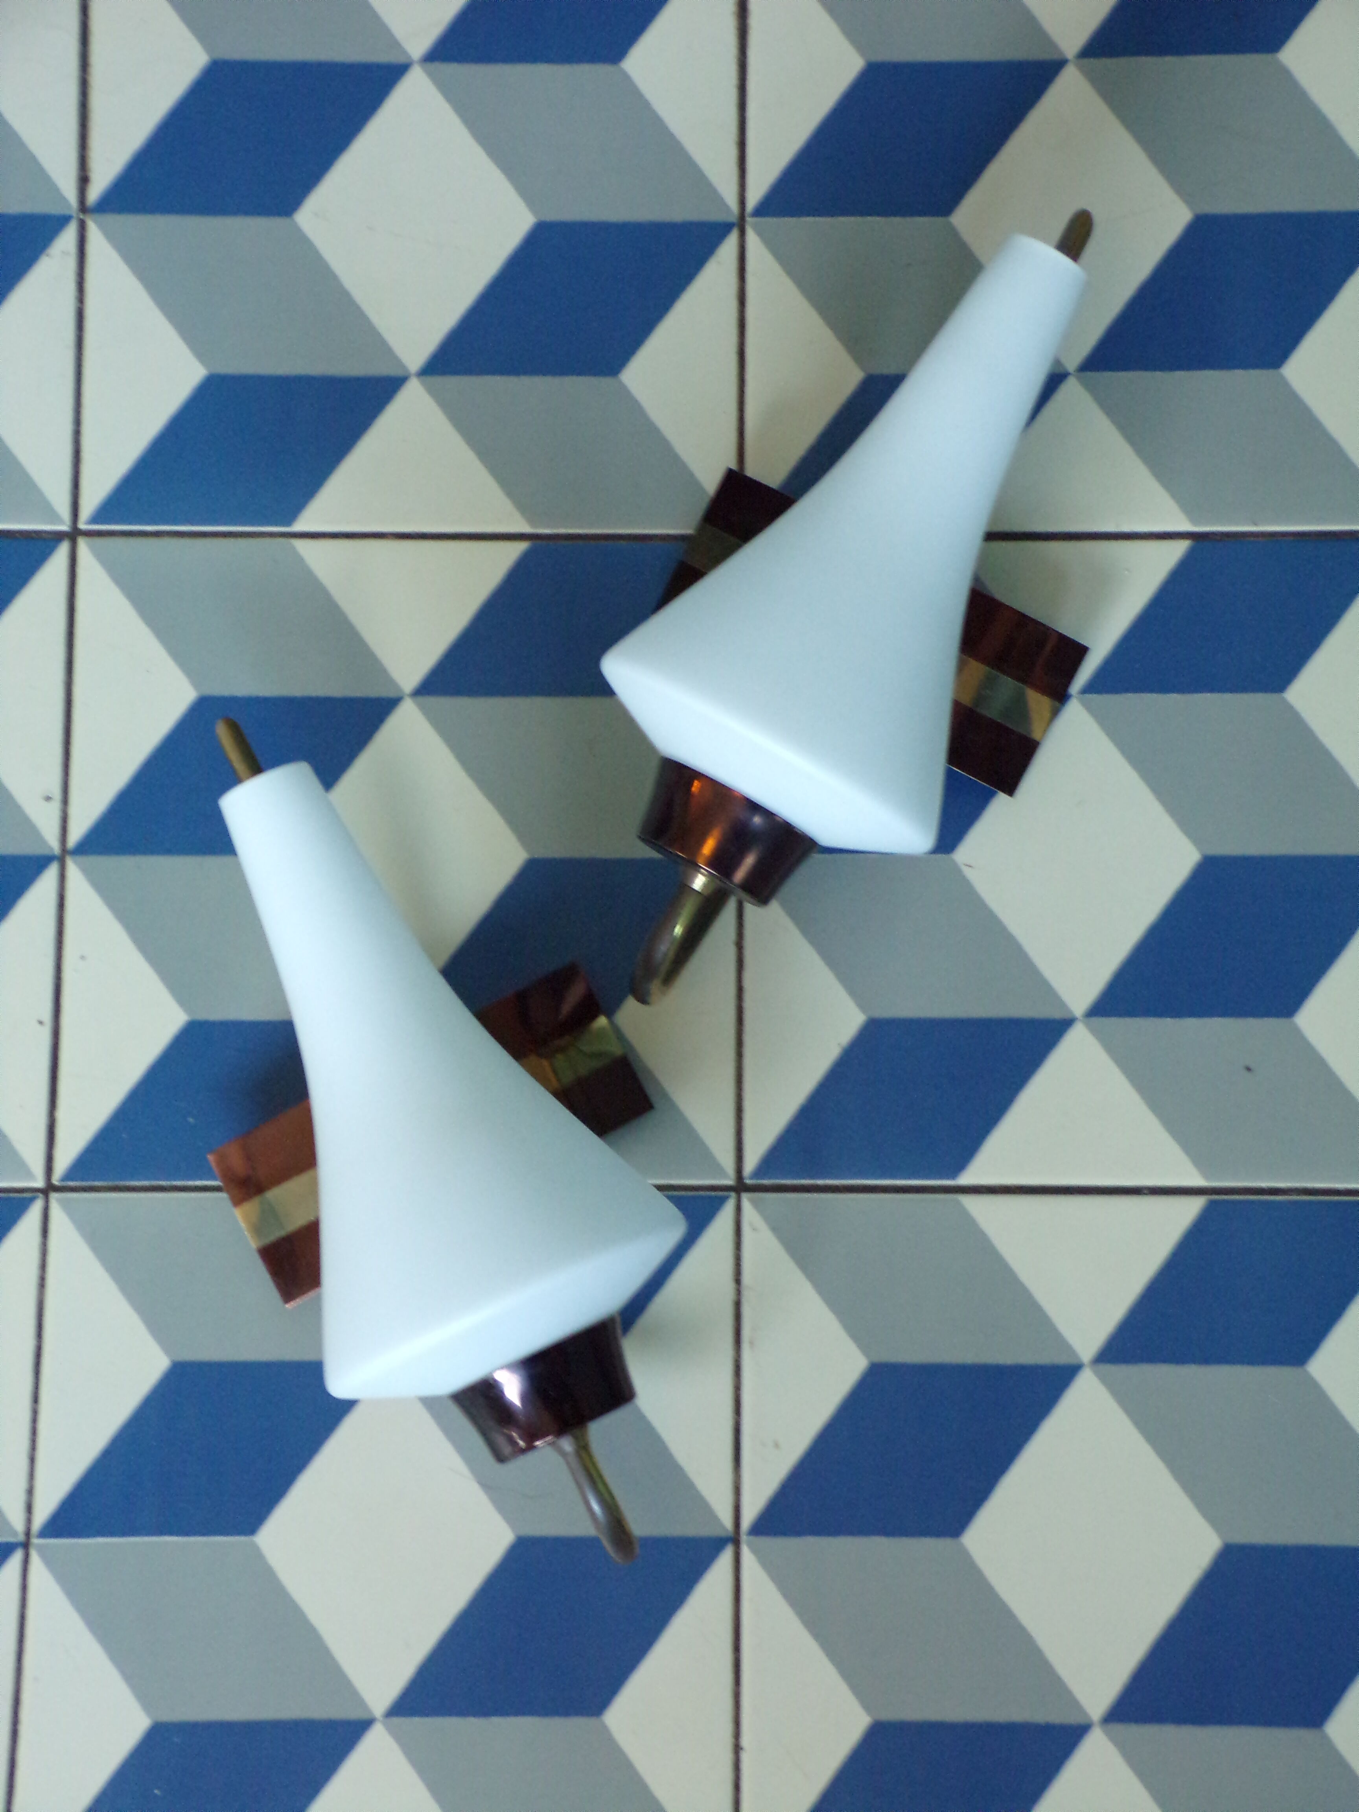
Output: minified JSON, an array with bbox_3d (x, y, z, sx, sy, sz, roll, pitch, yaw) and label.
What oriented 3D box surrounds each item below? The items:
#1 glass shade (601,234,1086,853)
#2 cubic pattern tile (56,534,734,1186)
[{"bbox_3d":[0.060,-0.105,1.084,0.106,0.106,0.180,29,87,7],"label":"glass shade"},{"bbox_3d":[-0.083,-0.015,1.162,0.200,0.010,0.200,0,78,1],"label":"cubic pattern tile"}]

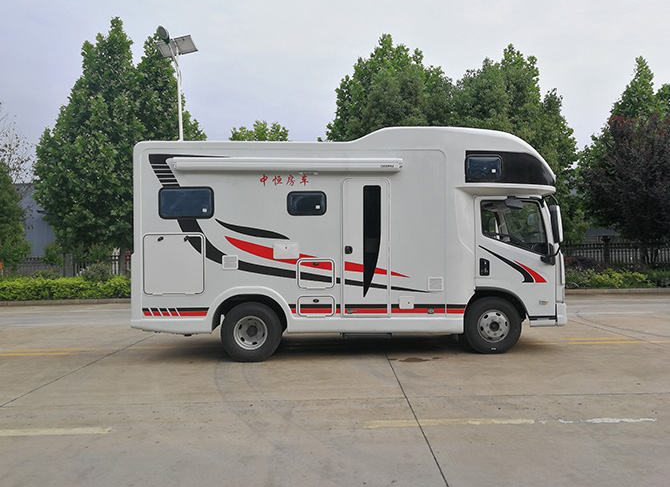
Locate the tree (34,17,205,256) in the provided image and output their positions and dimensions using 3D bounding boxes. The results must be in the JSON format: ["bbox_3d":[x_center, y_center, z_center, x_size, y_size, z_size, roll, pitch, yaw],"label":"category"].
[{"bbox_3d":[-7.221,-2.794,17.600,5.500,9.100,4.800,-1,-1,0],"label":"tree"}]

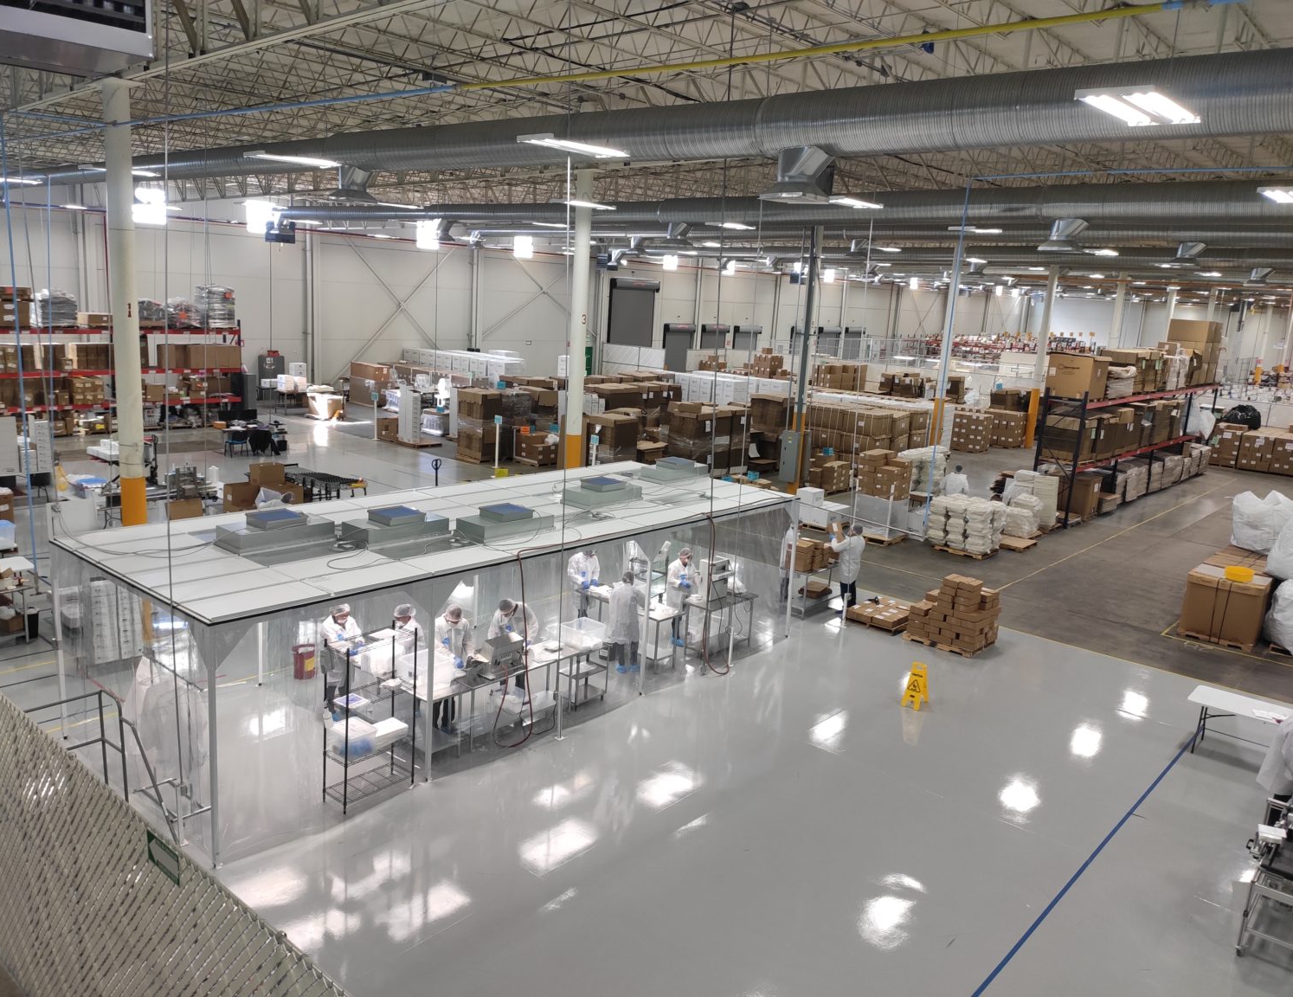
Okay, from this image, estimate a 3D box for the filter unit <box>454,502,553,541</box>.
[{"bbox_3d":[-1.794,0.279,12.678,0.570,0.310,1.180,13,15,39],"label":"filter unit"}]

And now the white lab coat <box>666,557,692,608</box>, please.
[{"bbox_3d":[0.589,1.387,16.112,0.530,0.930,0.400,-5,15,-35],"label":"white lab coat"}]

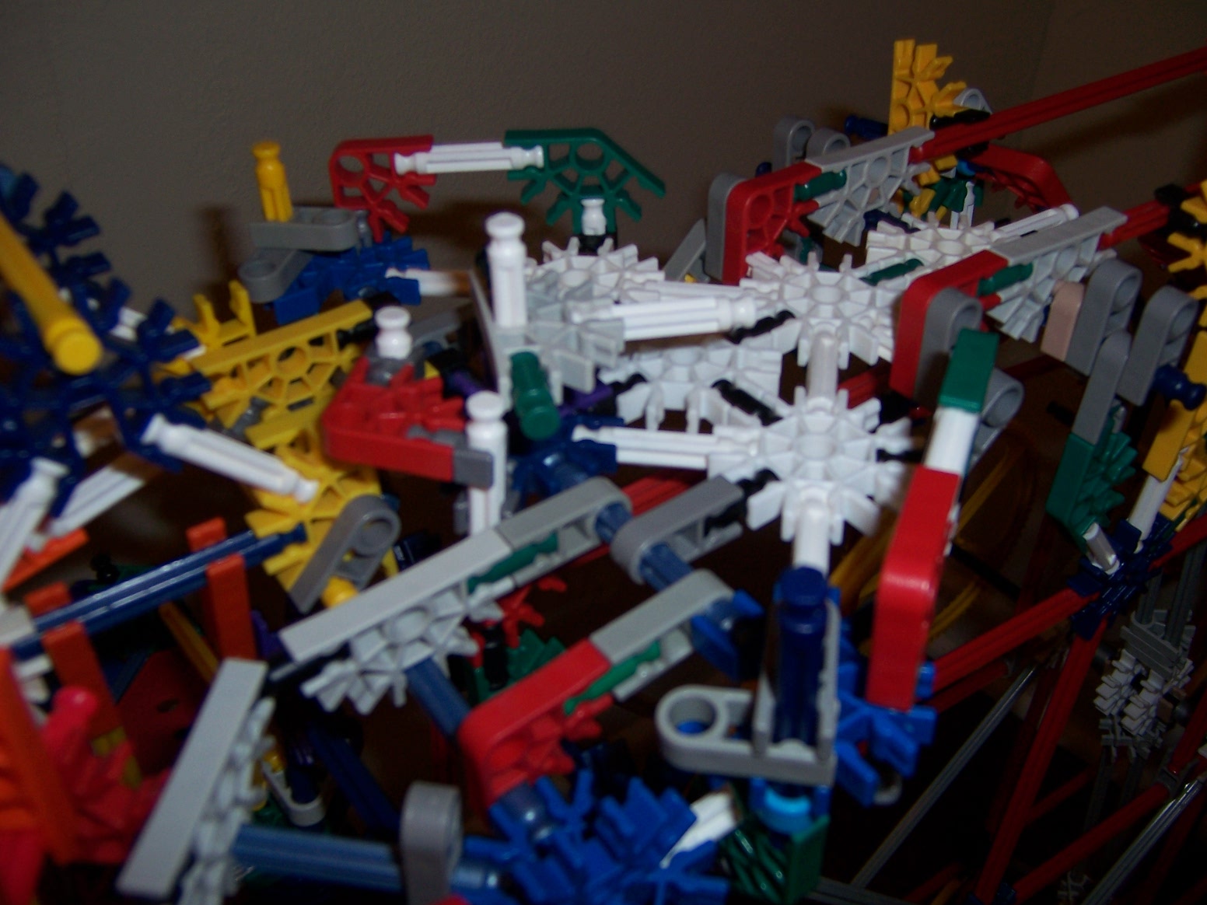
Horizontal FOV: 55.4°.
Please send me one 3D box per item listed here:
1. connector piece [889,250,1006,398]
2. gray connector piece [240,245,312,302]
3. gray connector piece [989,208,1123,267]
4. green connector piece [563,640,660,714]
[{"bbox_3d":[0.071,-0.026,0.236,0.024,0.024,0.006,-22,39,-26],"label":"connector piece"},{"bbox_3d":[-0.078,-0.044,0.272,0.010,0.006,0.024,6,37,6],"label":"gray connector piece"},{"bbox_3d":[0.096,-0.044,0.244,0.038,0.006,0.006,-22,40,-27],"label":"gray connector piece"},{"bbox_3d":[0.000,0.033,0.176,0.017,0.006,0.006,-27,48,-23],"label":"green connector piece"}]

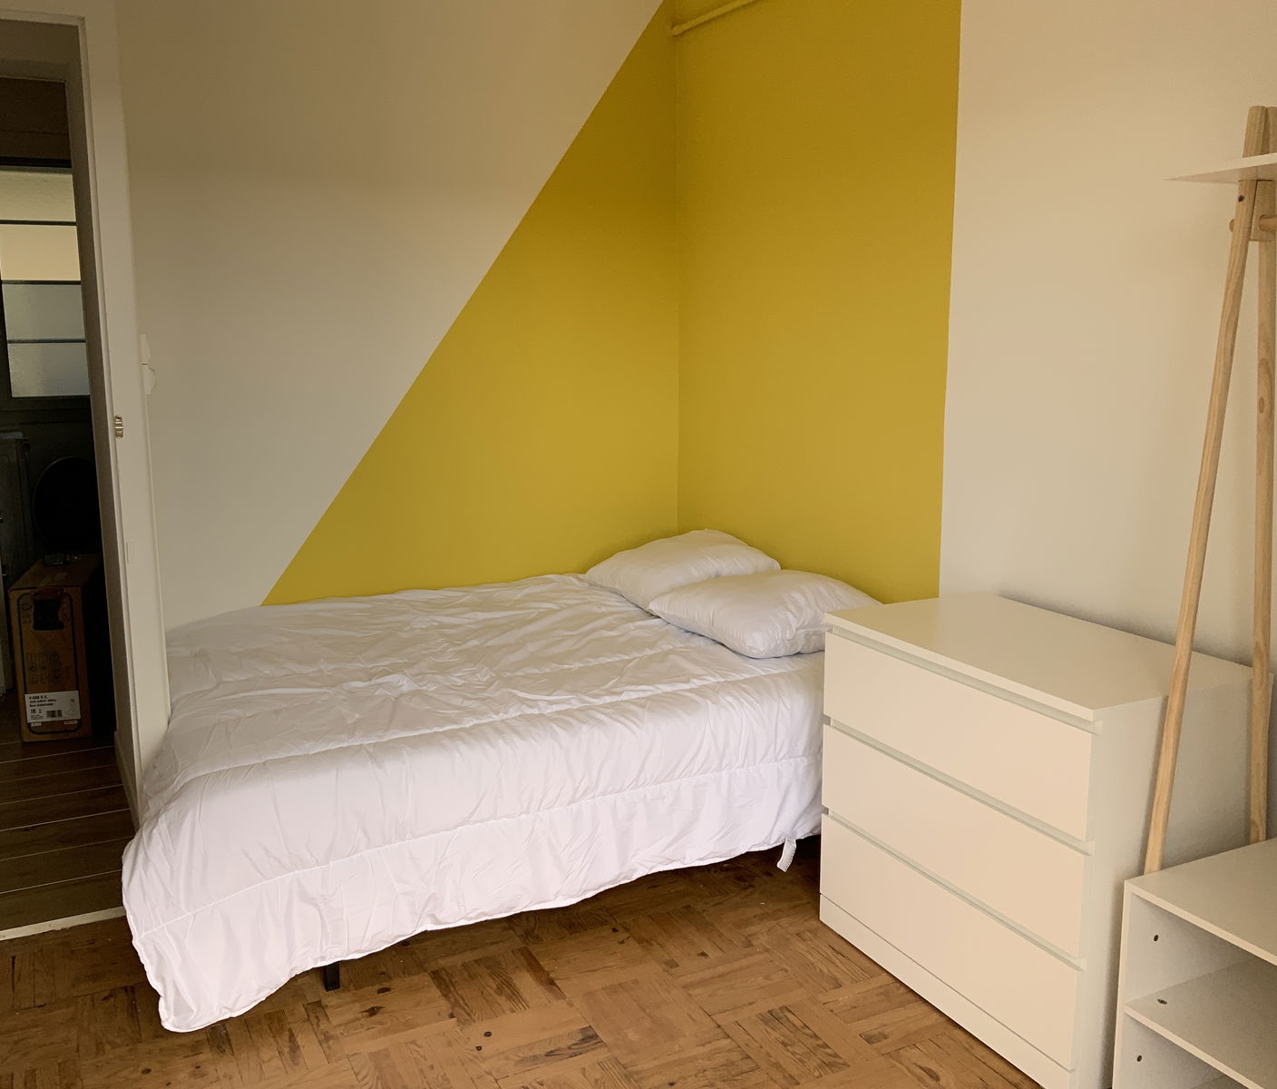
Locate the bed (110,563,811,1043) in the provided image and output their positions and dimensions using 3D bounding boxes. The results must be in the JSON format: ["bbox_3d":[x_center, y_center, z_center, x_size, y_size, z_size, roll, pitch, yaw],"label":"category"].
[{"bbox_3d":[-0.410,0.545,3.489,1.980,0.590,1.500,-5,11,-26],"label":"bed"}]

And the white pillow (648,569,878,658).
[{"bbox_3d":[0.375,0.173,3.509,0.490,0.155,0.620,-5,11,-26],"label":"white pillow"}]

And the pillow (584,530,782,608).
[{"bbox_3d":[0.111,0.073,4.061,0.480,0.160,0.640,-5,11,-26],"label":"pillow"}]

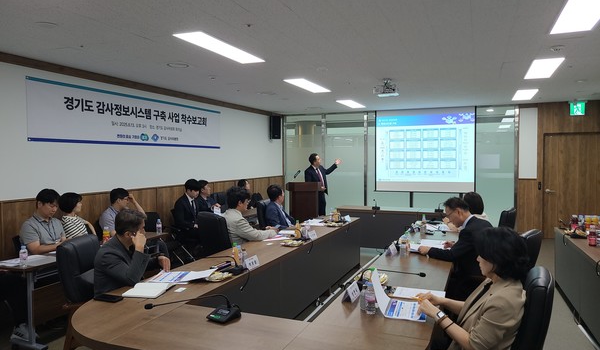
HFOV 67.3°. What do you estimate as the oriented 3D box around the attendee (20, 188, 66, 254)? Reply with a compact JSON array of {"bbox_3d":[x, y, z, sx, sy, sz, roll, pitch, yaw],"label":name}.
[{"bbox_3d":[-2.382,0.796,4.352,0.769,1.295,0.546,0,2,22],"label":"attendee"}]

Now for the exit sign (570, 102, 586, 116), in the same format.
[{"bbox_3d":[5.195,-1.241,8.440,0.253,0.273,0.061,0,2,22],"label":"exit sign"}]

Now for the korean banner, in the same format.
[{"bbox_3d":[-2.215,-0.775,6.685,0.020,0.688,3.916,0,2,22],"label":"korean banner"}]

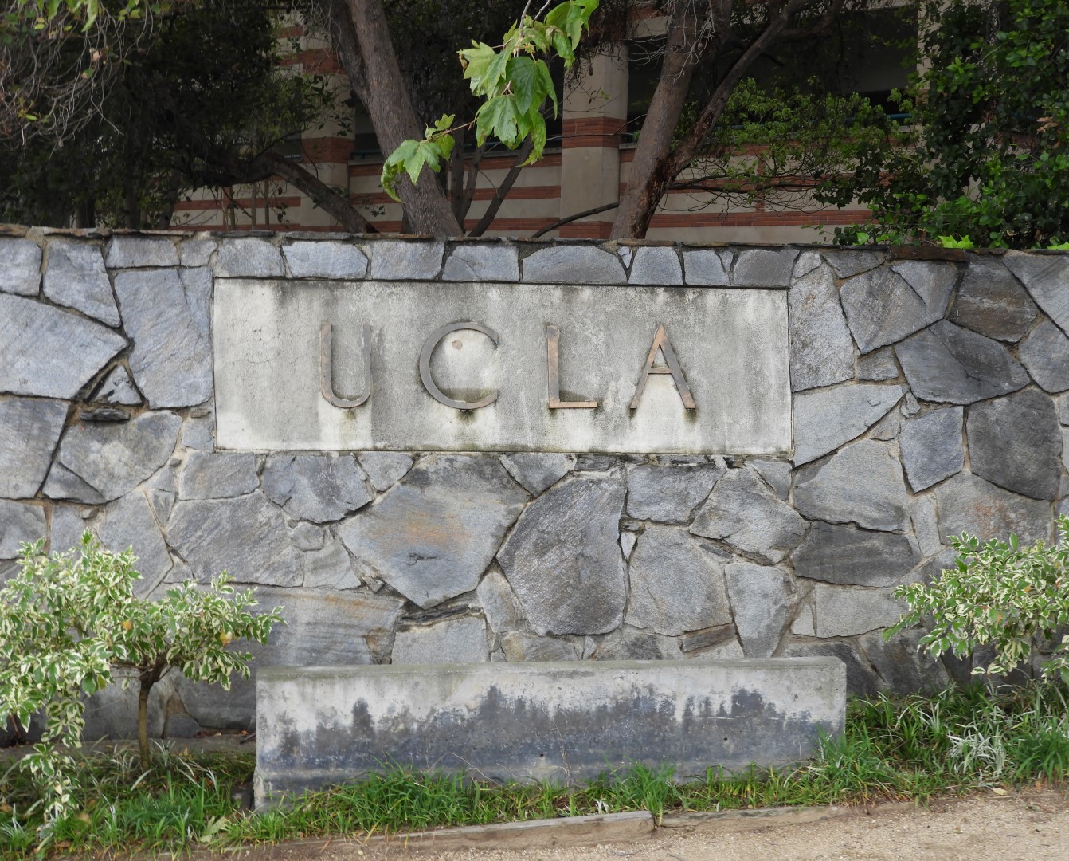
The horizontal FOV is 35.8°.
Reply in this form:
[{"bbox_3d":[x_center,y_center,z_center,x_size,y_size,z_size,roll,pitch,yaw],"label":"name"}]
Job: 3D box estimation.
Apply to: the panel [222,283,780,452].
[{"bbox_3d":[-0.106,-0.223,6.050,2.090,0.610,0.100,1,1,-6],"label":"panel"}]

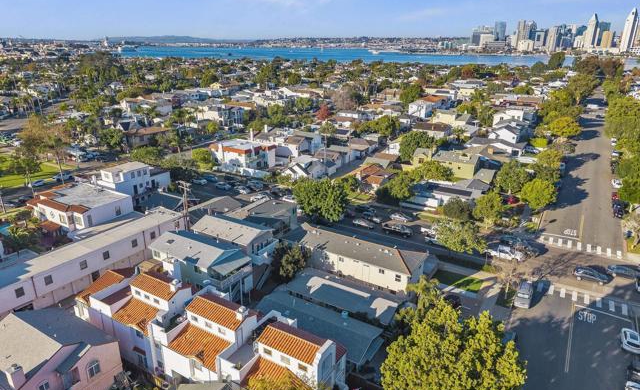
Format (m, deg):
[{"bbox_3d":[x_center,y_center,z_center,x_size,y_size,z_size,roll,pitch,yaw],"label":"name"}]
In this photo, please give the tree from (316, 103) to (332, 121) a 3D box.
[{"bbox_3d":[1.985,-35.200,191.195,6.300,7.928,6.300,0,19,0],"label":"tree"}]

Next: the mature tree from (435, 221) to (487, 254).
[{"bbox_3d":[24.707,7.990,75.096,8.597,7.282,8.597,12,22,29],"label":"mature tree"}]

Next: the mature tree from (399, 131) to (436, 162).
[{"bbox_3d":[30.785,-14.946,138.316,10.923,9.609,10.923,12,22,29],"label":"mature tree"}]

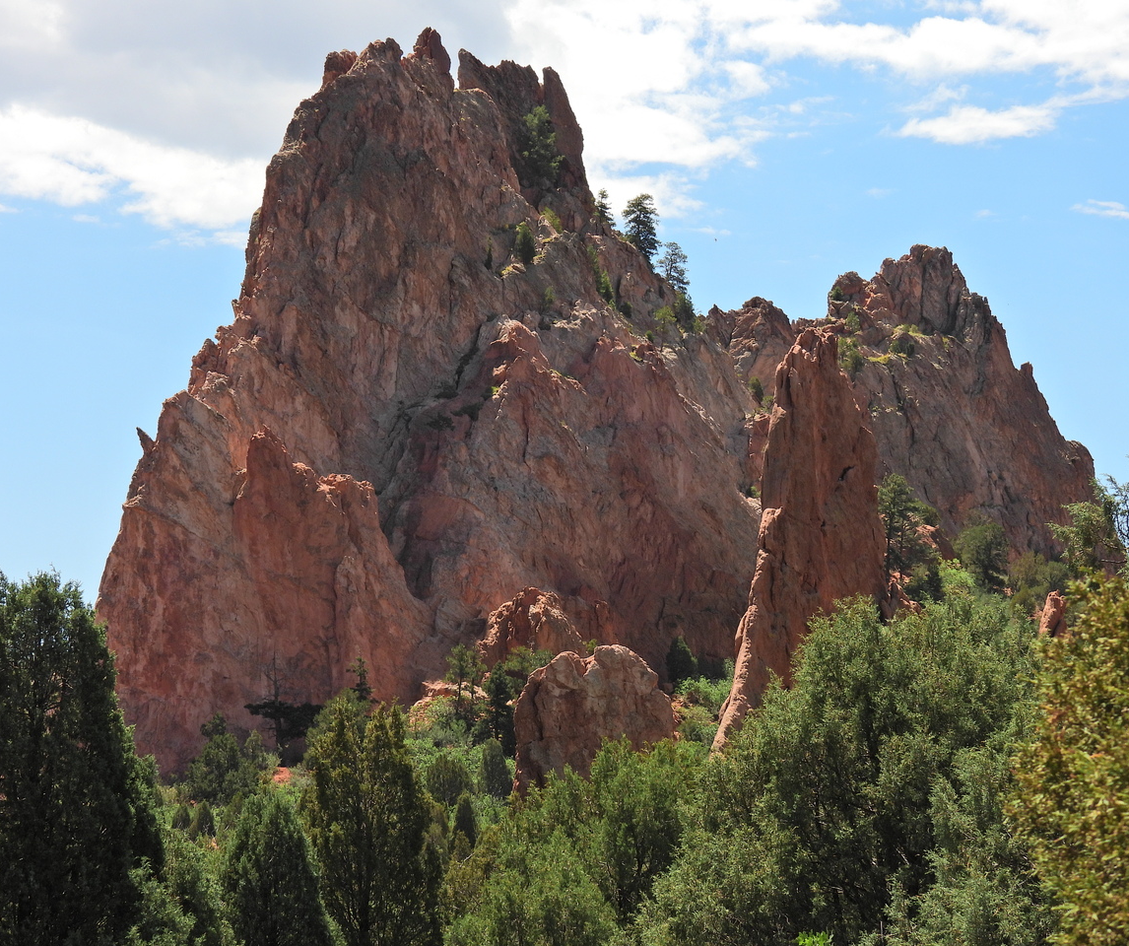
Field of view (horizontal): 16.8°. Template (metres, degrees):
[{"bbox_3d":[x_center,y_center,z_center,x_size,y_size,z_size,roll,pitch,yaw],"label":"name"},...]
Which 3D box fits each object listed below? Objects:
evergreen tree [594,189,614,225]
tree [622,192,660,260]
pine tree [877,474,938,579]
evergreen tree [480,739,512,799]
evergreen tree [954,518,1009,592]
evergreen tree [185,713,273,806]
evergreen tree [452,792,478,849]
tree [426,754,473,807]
[{"bbox_3d":[4.200,-26.780,388.000,2.100,4.100,1.990,0,-5,0],"label":"evergreen tree"},{"bbox_3d":[7.780,-24.640,385.000,3.970,6.940,3.770,0,-5,0],"label":"tree"},{"bbox_3d":[31.510,5.000,350.000,5.590,9.920,5.310,0,-5,0],"label":"pine tree"},{"bbox_3d":[-5.260,23.570,305.000,2.440,4.950,2.310,0,-5,0],"label":"evergreen tree"},{"bbox_3d":[38.680,7.770,355.000,5.030,6.490,4.780,0,-5,0],"label":"evergreen tree"},{"bbox_3d":[-29.590,25.150,335.000,7.160,8.110,6.800,0,-5,0],"label":"evergreen tree"},{"bbox_3d":[-7.150,25.070,275.000,1.770,4.320,1.680,0,-5,0],"label":"evergreen tree"},{"bbox_3d":[-9.080,24.150,300.000,3.550,4.170,3.380,0,-5,0],"label":"tree"}]

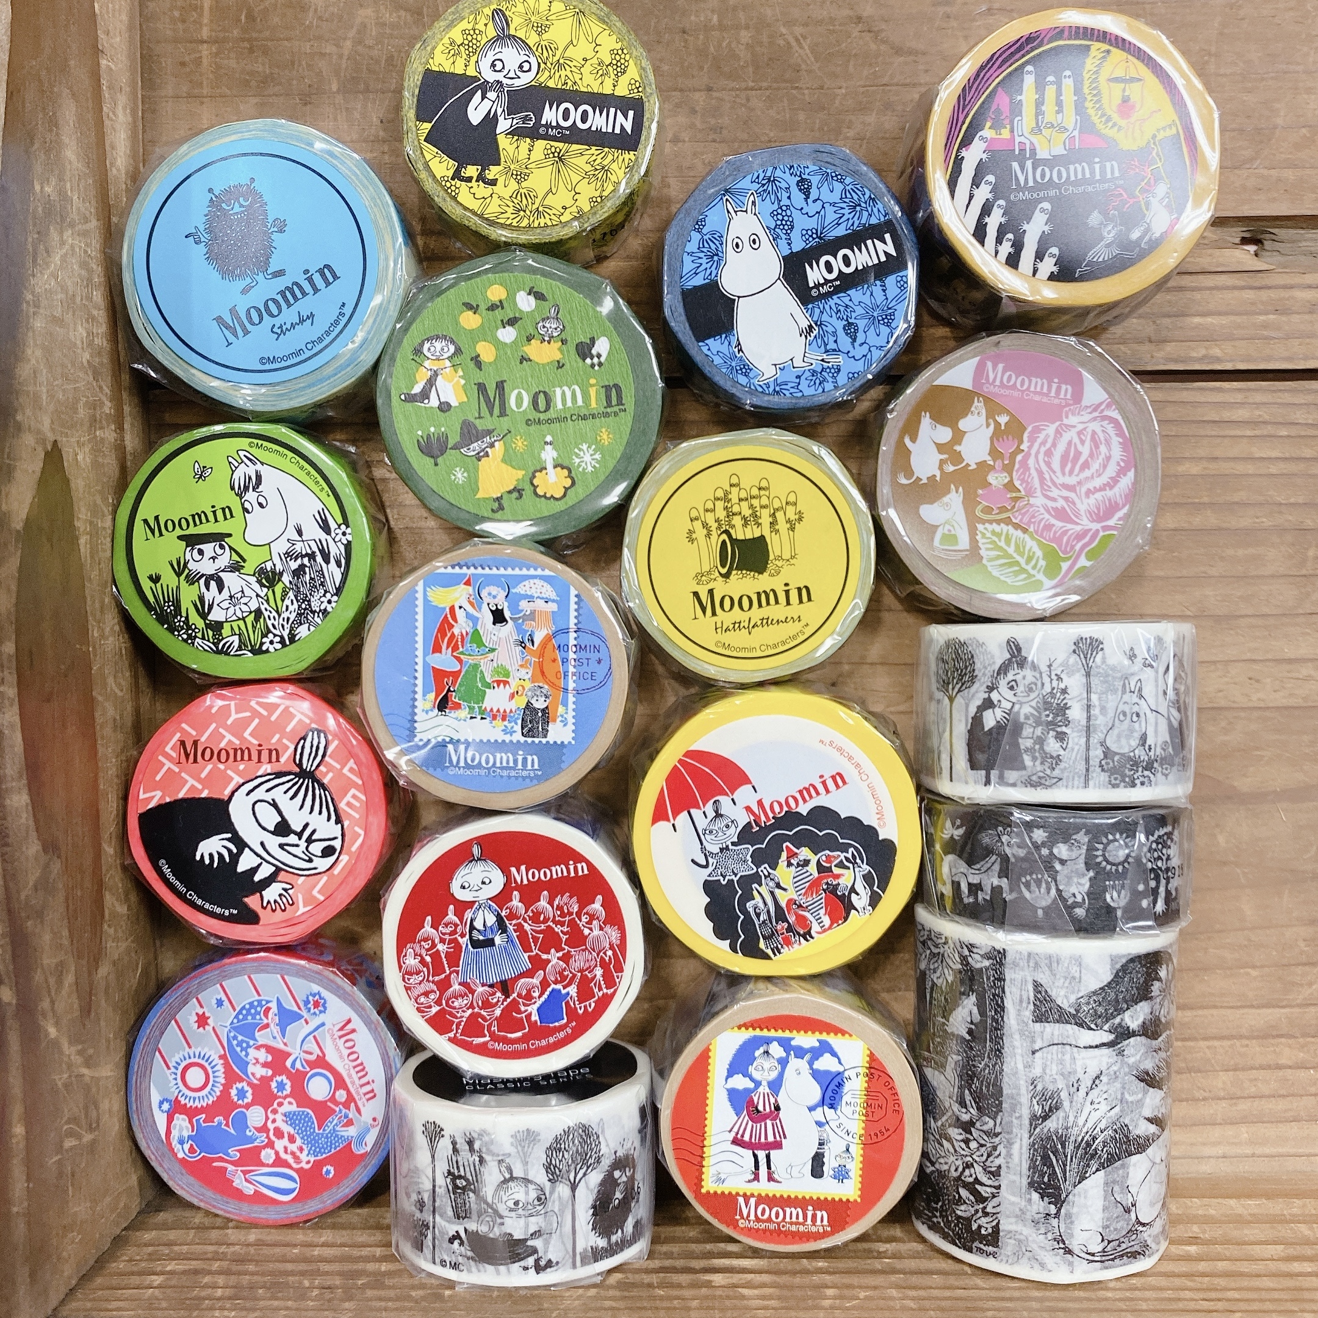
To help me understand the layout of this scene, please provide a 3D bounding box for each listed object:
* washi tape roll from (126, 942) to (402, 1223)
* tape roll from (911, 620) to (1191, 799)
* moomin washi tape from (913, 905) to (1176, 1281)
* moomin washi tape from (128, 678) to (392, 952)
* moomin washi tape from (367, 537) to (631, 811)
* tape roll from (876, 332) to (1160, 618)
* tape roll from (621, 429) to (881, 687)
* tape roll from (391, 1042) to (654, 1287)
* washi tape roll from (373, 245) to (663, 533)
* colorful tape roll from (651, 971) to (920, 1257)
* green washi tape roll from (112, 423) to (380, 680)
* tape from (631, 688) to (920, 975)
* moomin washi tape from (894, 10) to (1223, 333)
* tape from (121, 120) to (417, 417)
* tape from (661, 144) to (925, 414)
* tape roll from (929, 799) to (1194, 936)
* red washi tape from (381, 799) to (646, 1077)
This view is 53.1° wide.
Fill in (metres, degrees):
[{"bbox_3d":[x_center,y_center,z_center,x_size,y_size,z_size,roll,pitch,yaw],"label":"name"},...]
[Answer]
[{"bbox_3d":[-0.077,0.083,0.267,0.053,0.020,0.053,0,91,-1],"label":"washi tape roll"},{"bbox_3d":[0.074,0.009,0.250,0.050,0.050,0.030,0,90,0],"label":"tape roll"},{"bbox_3d":[0.073,0.078,0.252,0.048,0.048,0.060,0,90,0],"label":"moomin washi tape"},{"bbox_3d":[-0.079,0.030,0.268,0.051,0.017,0.051,0,91,-1],"label":"moomin washi tape"},{"bbox_3d":[-0.031,0.003,0.263,0.050,0.024,0.050,0,90,0],"label":"moomin washi tape"},{"bbox_3d":[0.069,-0.035,0.264,0.054,0.022,0.054,0,90,0],"label":"tape roll"},{"bbox_3d":[0.017,-0.020,0.268,0.049,0.018,0.049,0,91,-1],"label":"tape roll"},{"bbox_3d":[-0.025,0.092,0.248,0.048,0.048,0.030,0,90,0],"label":"tape roll"},{"bbox_3d":[-0.027,-0.051,0.266,0.055,0.019,0.055,0,90,0],"label":"washi tape roll"},{"bbox_3d":[0.025,0.088,0.266,0.050,0.026,0.050,0,91,-1],"label":"colorful tape roll"},{"bbox_3d":[-0.081,-0.021,0.266,0.050,0.018,0.050,0,90,0],"label":"green washi tape roll"},{"bbox_3d":[0.023,0.033,0.267,0.056,0.022,0.056,0,91,-1],"label":"tape"},{"bbox_3d":[0.077,-0.094,0.261,0.055,0.029,0.055,0,90,0],"label":"moomin washi tape"},{"bbox_3d":[-0.077,-0.077,0.266,0.056,0.017,0.056,0,91,-1],"label":"tape"},{"bbox_3d":[0.026,-0.075,0.267,0.050,0.018,0.050,0,91,-1],"label":"tape"},{"bbox_3d":[0.076,0.037,0.255,0.049,0.049,0.020,1,91,-1],"label":"tape roll"},{"bbox_3d":[-0.027,0.053,0.260,0.049,0.030,0.049,0,90,0],"label":"red washi tape"}]

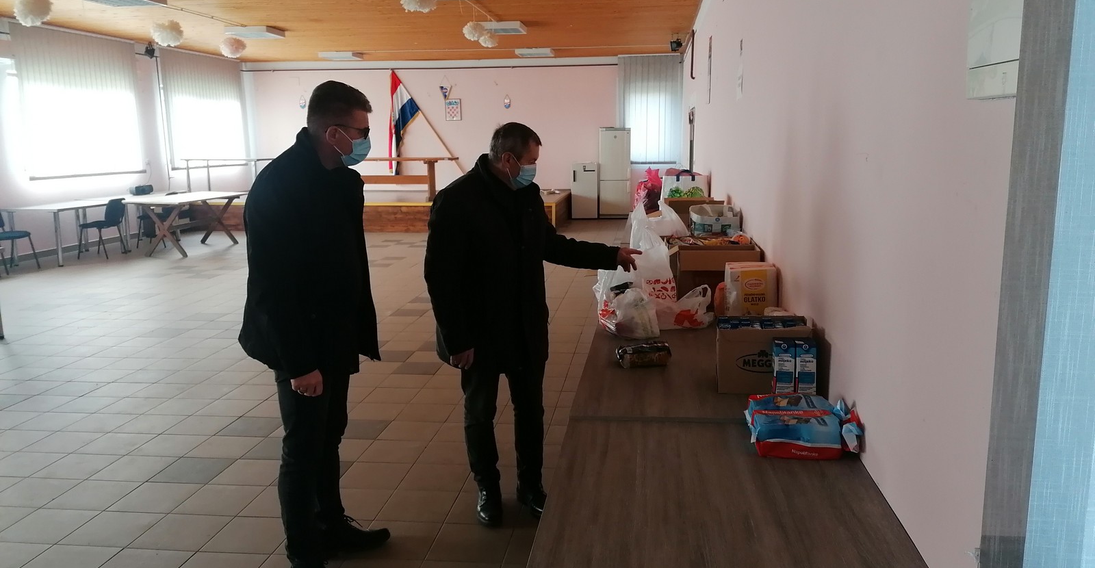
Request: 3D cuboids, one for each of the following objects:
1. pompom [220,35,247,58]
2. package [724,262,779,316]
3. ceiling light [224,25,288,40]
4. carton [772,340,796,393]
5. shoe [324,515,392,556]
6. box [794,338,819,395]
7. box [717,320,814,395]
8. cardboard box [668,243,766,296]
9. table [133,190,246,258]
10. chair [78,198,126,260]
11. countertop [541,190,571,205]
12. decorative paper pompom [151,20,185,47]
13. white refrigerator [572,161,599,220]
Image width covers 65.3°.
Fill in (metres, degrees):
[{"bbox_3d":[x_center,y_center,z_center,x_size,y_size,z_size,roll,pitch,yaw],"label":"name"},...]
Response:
[{"bbox_3d":[-4.043,-3.047,10.984,0.340,0.310,0.340,0,10,8],"label":"pompom"},{"bbox_3d":[0.913,0.078,3.821,0.208,0.328,0.160,0,10,8],"label":"package"},{"bbox_3d":[-4.154,-3.577,12.158,0.615,0.090,0.615,0,10,7],"label":"ceiling light"},{"bbox_3d":[0.765,0.280,2.768,0.060,0.196,0.088,0,10,7],"label":"carton"},{"bbox_3d":[-0.772,0.993,3.396,0.290,0.110,0.105,-3,10,-10],"label":"shoe"},{"bbox_3d":[0.893,0.302,2.957,0.068,0.200,0.076,0,10,8],"label":"box"},{"bbox_3d":[0.744,0.245,2.981,0.305,0.222,0.205,0,10,7],"label":"box"},{"bbox_3d":[0.917,-0.069,4.676,0.454,0.308,0.380,0,10,8],"label":"cardboard box"},{"bbox_3d":[-5.261,-0.890,12.668,0.840,0.750,2.120,0,10,7],"label":"table"},{"bbox_3d":[-6.523,-0.820,12.556,0.520,0.840,0.490,-2,10,-4],"label":"chair"},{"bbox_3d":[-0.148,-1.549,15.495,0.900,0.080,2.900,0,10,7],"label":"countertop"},{"bbox_3d":[-4.403,-2.911,9.902,0.360,0.320,0.360,0,10,7],"label":"decorative paper pompom"},{"bbox_3d":[0.768,-1.861,16.947,0.513,1.089,0.560,0,10,7],"label":"white refrigerator"}]

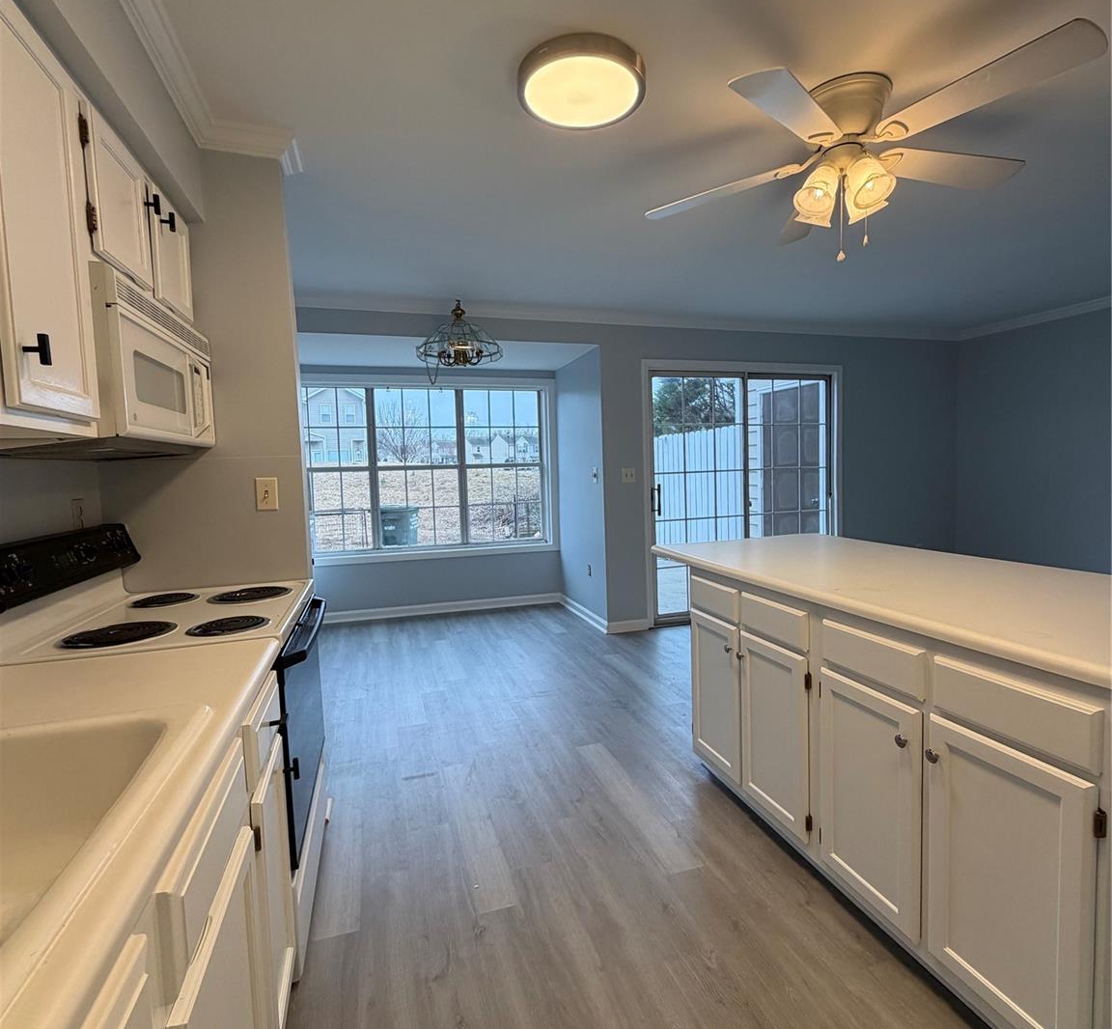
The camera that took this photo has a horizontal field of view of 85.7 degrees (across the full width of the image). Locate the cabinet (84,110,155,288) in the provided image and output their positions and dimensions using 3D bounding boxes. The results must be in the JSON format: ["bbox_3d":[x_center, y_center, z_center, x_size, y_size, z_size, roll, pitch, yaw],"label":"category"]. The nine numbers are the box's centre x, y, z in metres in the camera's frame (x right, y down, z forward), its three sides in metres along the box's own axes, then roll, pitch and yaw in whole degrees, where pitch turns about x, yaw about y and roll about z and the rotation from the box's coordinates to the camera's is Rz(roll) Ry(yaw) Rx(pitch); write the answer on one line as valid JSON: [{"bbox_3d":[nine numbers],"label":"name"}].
[{"bbox_3d":[-1.193,-0.730,1.385,0.323,0.323,0.365,-3,4,-16],"label":"cabinet"}]

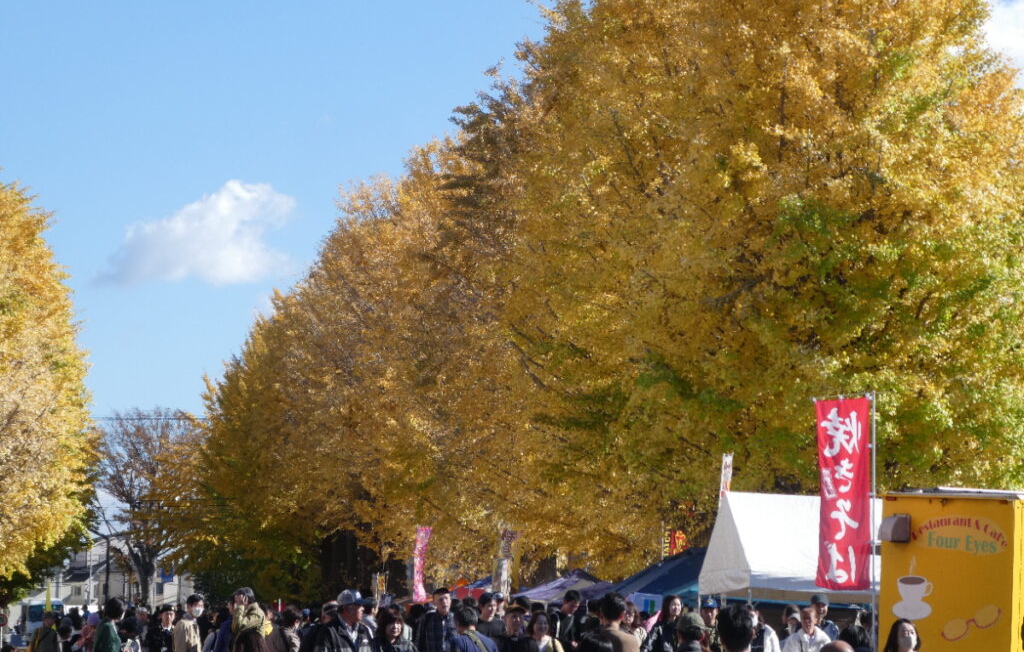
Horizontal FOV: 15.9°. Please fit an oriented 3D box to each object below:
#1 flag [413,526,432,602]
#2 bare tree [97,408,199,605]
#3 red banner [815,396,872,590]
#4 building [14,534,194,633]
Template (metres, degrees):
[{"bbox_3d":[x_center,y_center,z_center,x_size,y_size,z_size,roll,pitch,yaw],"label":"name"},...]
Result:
[{"bbox_3d":[-2.135,5.657,87.000,0.100,1.820,0.550,-4,-6,41],"label":"flag"},{"bbox_3d":[-19.765,10.823,200.000,6.800,12.800,6.800,0,-4,0],"label":"bare tree"},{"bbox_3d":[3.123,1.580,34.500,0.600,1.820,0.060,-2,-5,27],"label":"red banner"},{"bbox_3d":[-29.995,18.954,270.000,13.200,7.200,9.500,0,-4,-6],"label":"building"}]

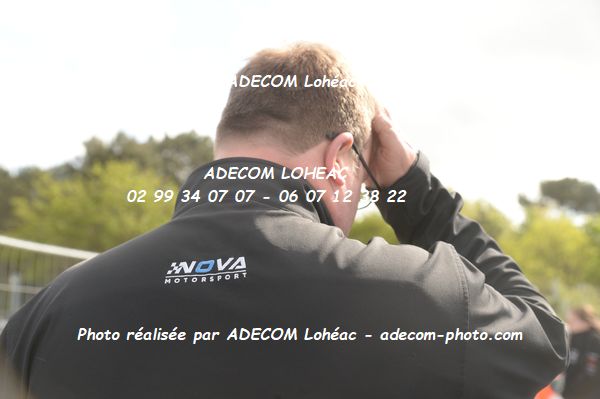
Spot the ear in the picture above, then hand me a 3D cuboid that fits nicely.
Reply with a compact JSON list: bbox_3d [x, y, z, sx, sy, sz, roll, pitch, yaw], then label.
[{"bbox_3d":[0.044,-0.045,1.085,0.026,0.064,0.036,3,-17,19],"label":"ear"}]

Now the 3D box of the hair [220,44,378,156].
[{"bbox_3d":[0.003,-0.095,1.144,0.170,0.172,0.200,3,-29,37],"label":"hair"}]

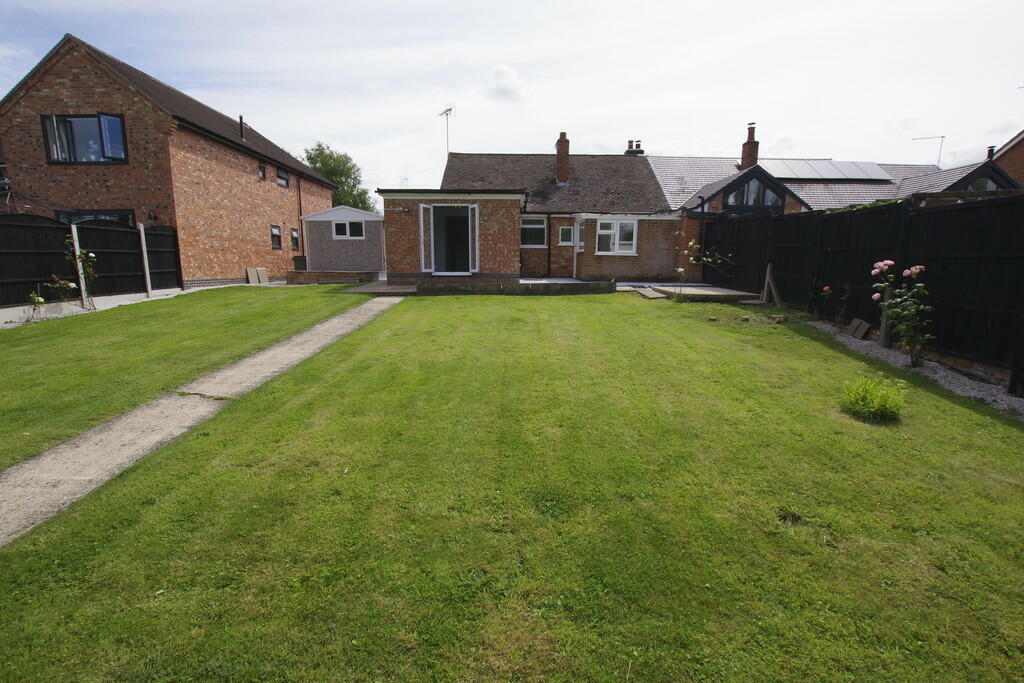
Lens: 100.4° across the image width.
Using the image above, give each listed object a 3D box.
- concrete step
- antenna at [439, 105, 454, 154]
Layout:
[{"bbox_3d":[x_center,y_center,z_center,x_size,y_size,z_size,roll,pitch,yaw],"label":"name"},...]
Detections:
[{"bbox_3d":[3.680,-1.265,11.200,0.600,0.120,0.900,0,10,0],"label":"concrete step"},{"bbox_3d":[-2.630,-8.560,17.223,0.400,1.950,1.000,-8,12,-38],"label":"antenna"}]

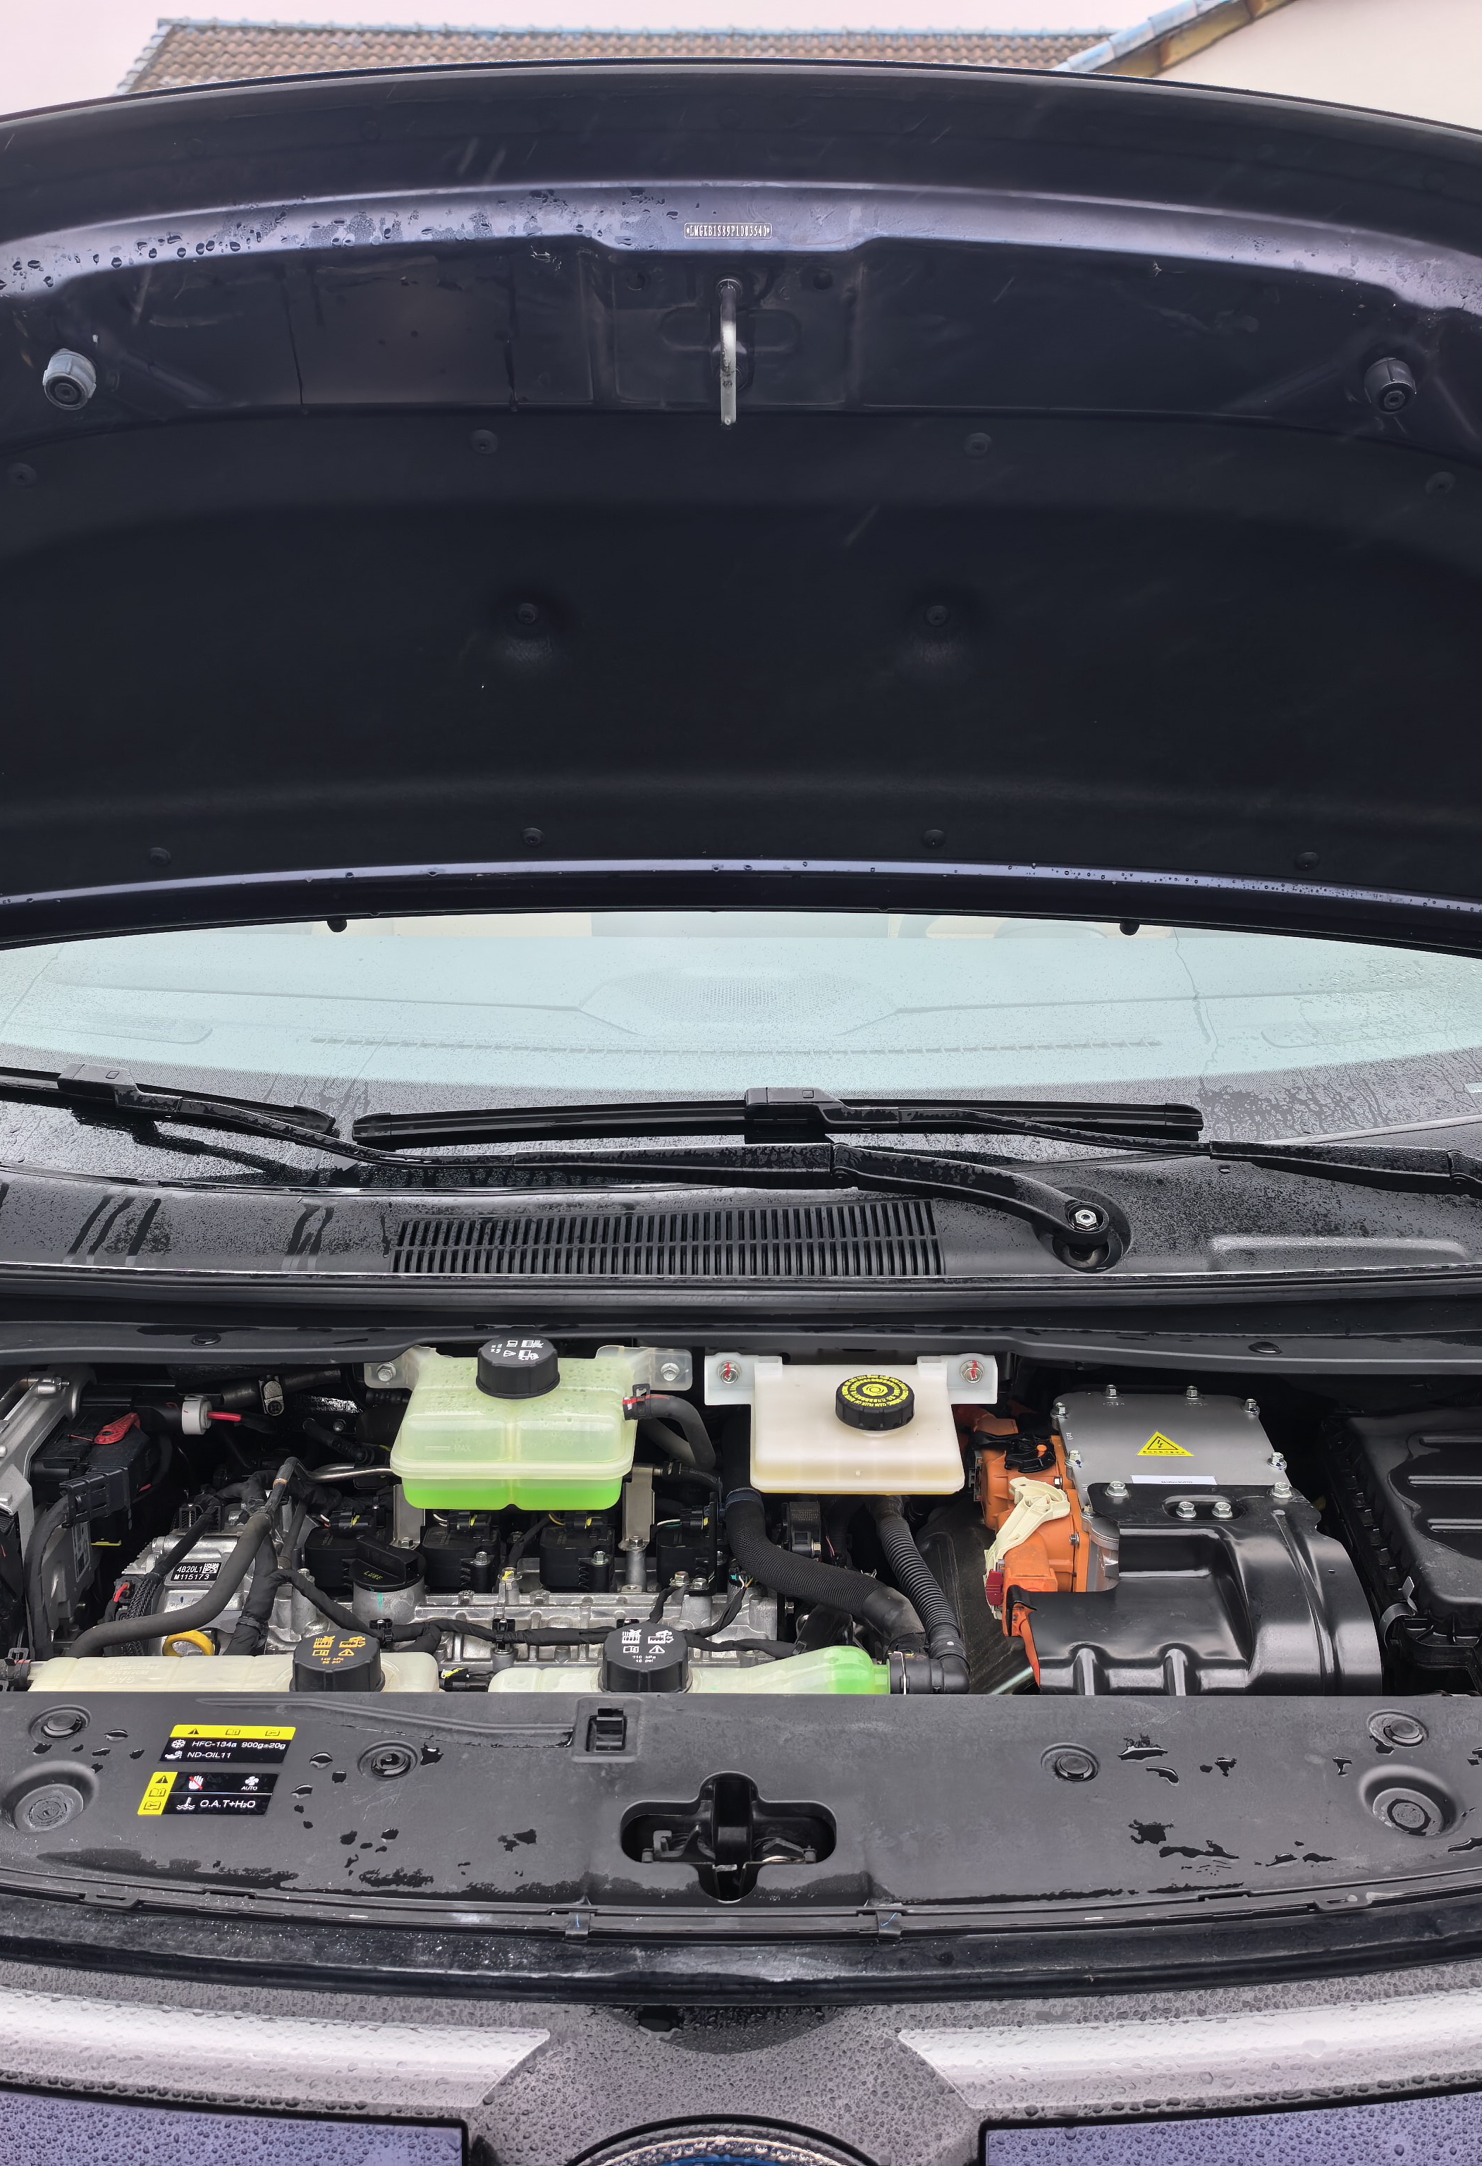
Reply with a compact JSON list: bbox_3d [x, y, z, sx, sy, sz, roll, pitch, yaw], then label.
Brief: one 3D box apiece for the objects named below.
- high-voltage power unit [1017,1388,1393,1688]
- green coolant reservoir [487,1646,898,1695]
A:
[{"bbox_3d":[0.290,0.349,1.340,0.205,0.165,0.265,0,20,0],"label":"high-voltage power unit"},{"bbox_3d":[-0.030,0.390,1.133,0.215,0.115,0.105,0,15,0],"label":"green coolant reservoir"}]

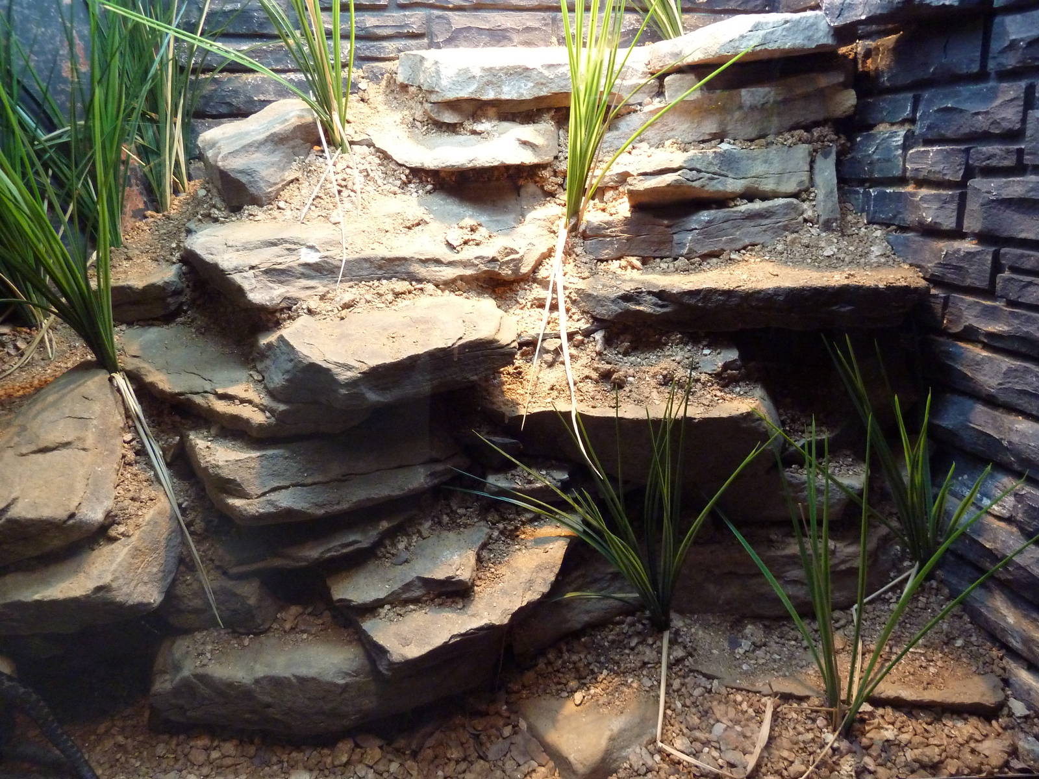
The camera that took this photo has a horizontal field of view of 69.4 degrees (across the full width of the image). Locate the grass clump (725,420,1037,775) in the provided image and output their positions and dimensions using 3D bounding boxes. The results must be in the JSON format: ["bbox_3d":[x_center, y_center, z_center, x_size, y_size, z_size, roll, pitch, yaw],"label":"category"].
[{"bbox_3d":[0.475,0.264,1.011,0.407,0.446,0.339,0,17,0],"label":"grass clump"}]

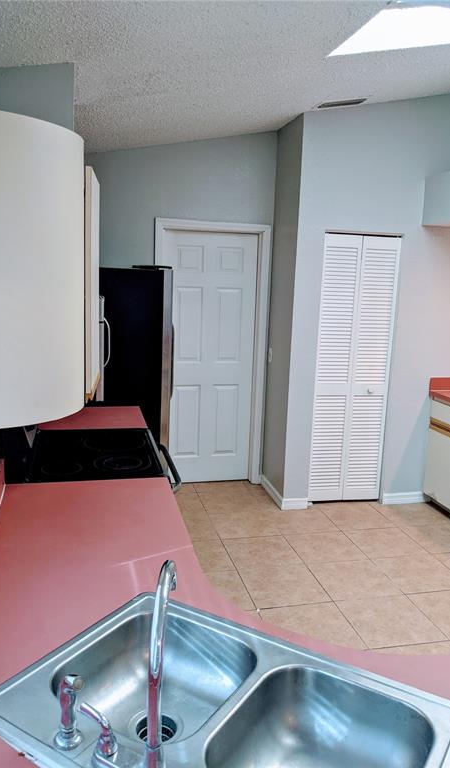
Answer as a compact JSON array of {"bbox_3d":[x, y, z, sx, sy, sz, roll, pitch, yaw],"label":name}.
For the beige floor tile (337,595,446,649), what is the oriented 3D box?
[{"bbox_3d":[0.851,1.233,3.113,0.427,0.010,0.427,-1,11,-13],"label":"beige floor tile"}]

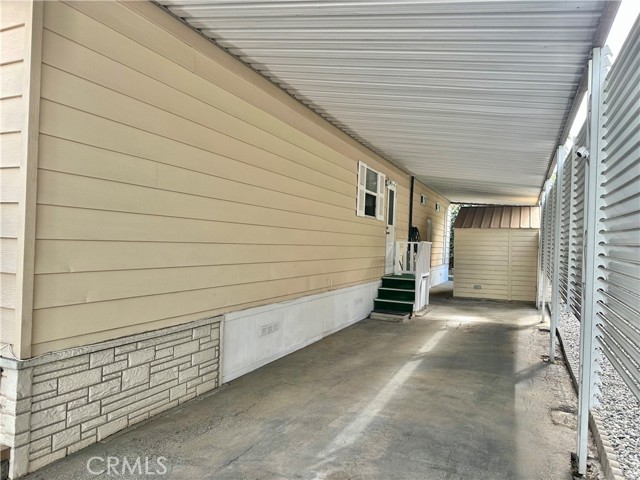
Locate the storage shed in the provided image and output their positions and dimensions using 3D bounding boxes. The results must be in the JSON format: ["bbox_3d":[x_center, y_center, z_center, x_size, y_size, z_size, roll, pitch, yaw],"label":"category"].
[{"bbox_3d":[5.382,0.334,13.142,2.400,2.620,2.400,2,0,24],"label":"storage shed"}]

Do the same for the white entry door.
[{"bbox_3d":[1.597,-0.209,9.959,0.080,1.980,0.800,2,0,24],"label":"white entry door"}]

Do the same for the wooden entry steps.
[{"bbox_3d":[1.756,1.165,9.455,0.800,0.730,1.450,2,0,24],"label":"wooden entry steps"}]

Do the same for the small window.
[{"bbox_3d":[1.043,-0.897,8.578,0.080,0.980,1.670,2,0,24],"label":"small window"}]

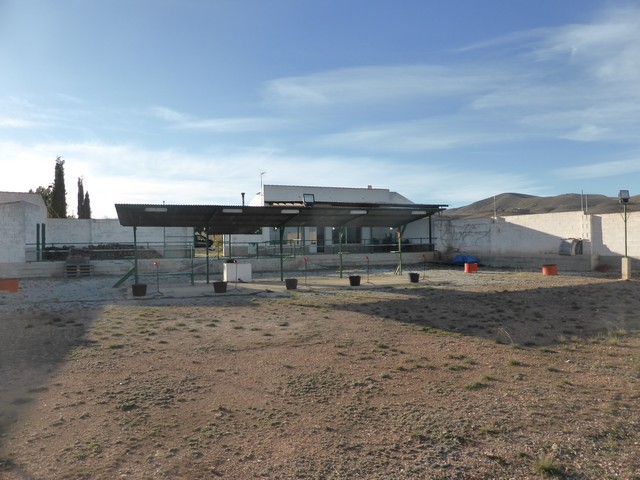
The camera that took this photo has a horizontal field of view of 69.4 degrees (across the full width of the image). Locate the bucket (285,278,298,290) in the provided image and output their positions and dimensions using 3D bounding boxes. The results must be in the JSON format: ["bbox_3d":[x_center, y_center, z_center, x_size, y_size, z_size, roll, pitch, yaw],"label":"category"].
[{"bbox_3d":[-0.918,1.460,15.000,0.430,0.330,0.430,-1,1,0],"label":"bucket"}]

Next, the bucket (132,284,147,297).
[{"bbox_3d":[-5.403,1.522,13.850,0.440,0.330,0.440,-1,1,-21],"label":"bucket"}]

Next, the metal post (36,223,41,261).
[{"bbox_3d":[-12.664,0.090,20.800,0.120,1.660,0.120,-1,1,-21],"label":"metal post"}]

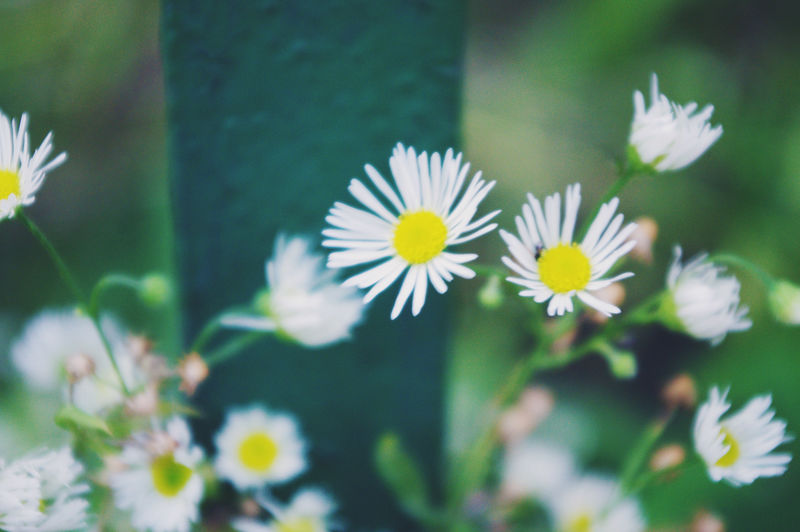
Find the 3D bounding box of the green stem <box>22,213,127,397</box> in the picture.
[{"bbox_3d":[-0.042,0.005,0.236,0.003,0.029,0.002,-27,22,0],"label":"green stem"}]

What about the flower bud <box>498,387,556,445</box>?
[{"bbox_3d":[0.019,0.022,0.268,0.007,0.009,0.007,36,21,0],"label":"flower bud"}]

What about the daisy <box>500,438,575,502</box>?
[{"bbox_3d":[0.022,0.032,0.283,0.012,0.008,0.011,0,53,0],"label":"daisy"}]

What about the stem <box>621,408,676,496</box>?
[{"bbox_3d":[0.037,0.028,0.273,0.003,0.015,0.003,30,-6,0],"label":"stem"}]

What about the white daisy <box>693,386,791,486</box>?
[{"bbox_3d":[0.050,0.025,0.267,0.011,0.015,0.015,-13,19,41],"label":"white daisy"}]

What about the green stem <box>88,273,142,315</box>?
[{"bbox_3d":[-0.037,0.004,0.240,0.007,0.006,0.002,1,34,0],"label":"green stem"}]

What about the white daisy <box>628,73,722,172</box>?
[{"bbox_3d":[0.036,-0.019,0.236,0.012,0.013,0.012,42,-3,-6],"label":"white daisy"}]

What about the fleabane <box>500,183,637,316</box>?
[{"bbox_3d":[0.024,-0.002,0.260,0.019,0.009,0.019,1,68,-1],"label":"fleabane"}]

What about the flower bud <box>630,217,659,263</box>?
[{"bbox_3d":[0.036,-0.004,0.272,0.005,0.007,0.005,3,12,0],"label":"flower bud"}]

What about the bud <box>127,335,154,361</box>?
[{"bbox_3d":[-0.035,0.011,0.248,0.004,0.004,0.004,1,34,0],"label":"bud"}]

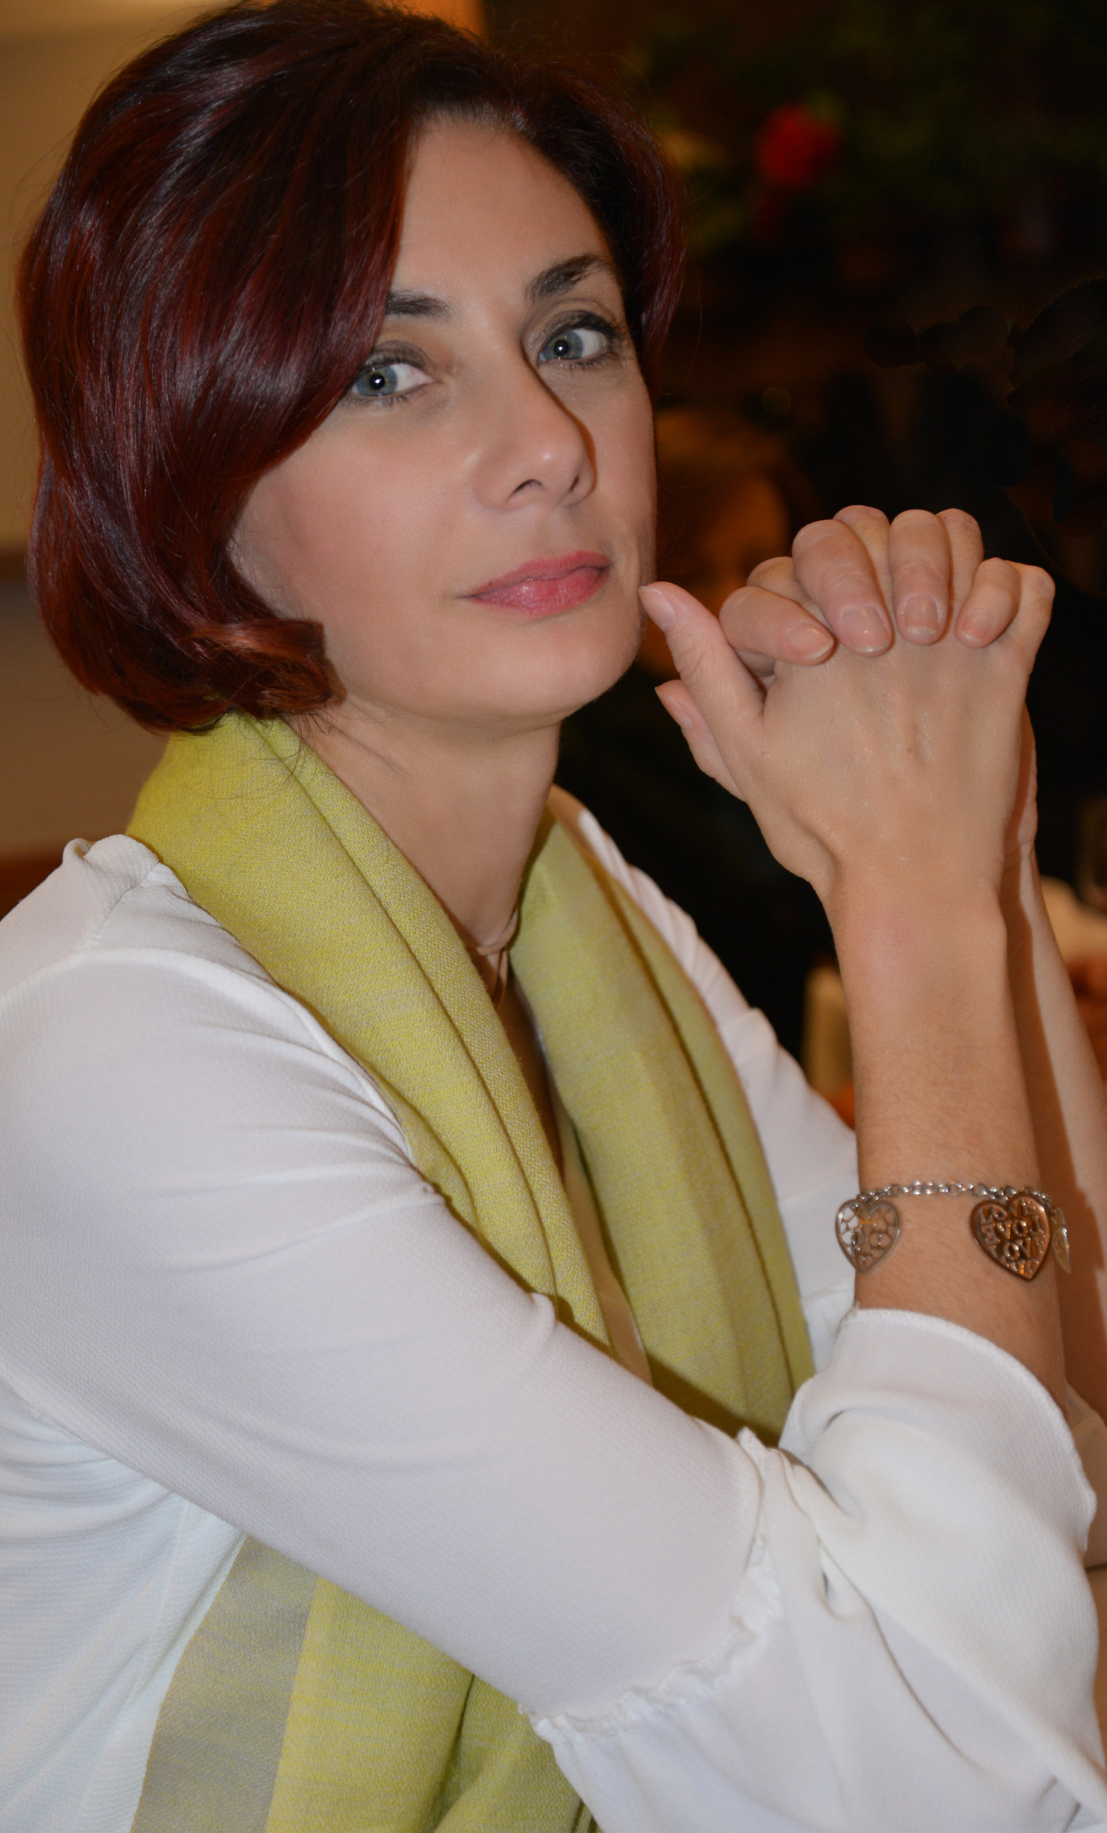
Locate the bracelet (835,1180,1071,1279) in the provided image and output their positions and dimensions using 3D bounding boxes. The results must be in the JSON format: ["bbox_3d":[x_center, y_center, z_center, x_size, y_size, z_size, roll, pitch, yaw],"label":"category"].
[{"bbox_3d":[0.111,0.086,0.875,0.064,0.027,0.056,-2,-2,6],"label":"bracelet"}]

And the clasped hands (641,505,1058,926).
[{"bbox_3d":[0.084,-0.058,0.900,0.116,0.114,0.090,-1,3,9],"label":"clasped hands"}]

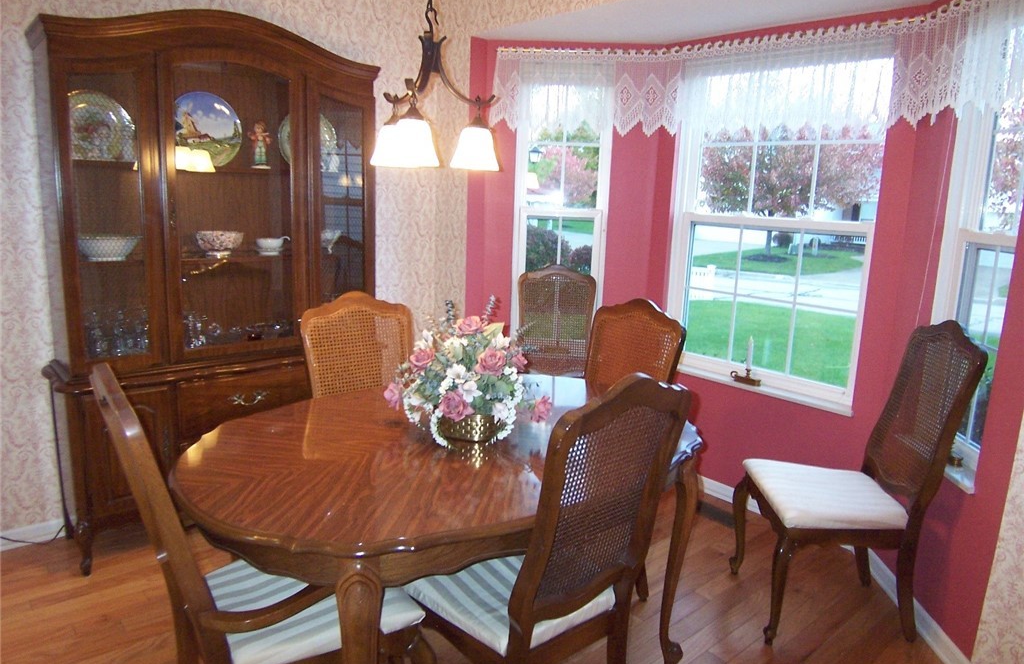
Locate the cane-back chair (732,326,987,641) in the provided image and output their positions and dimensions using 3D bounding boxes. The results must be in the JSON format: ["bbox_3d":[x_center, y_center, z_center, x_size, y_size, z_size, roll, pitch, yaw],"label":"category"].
[{"bbox_3d":[1.168,0.481,2.350,0.610,1.090,0.500,3,11,2],"label":"cane-back chair"}]

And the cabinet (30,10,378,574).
[{"bbox_3d":[-1.176,-0.194,2.808,1.340,2.060,0.440,-7,15,-42],"label":"cabinet"}]

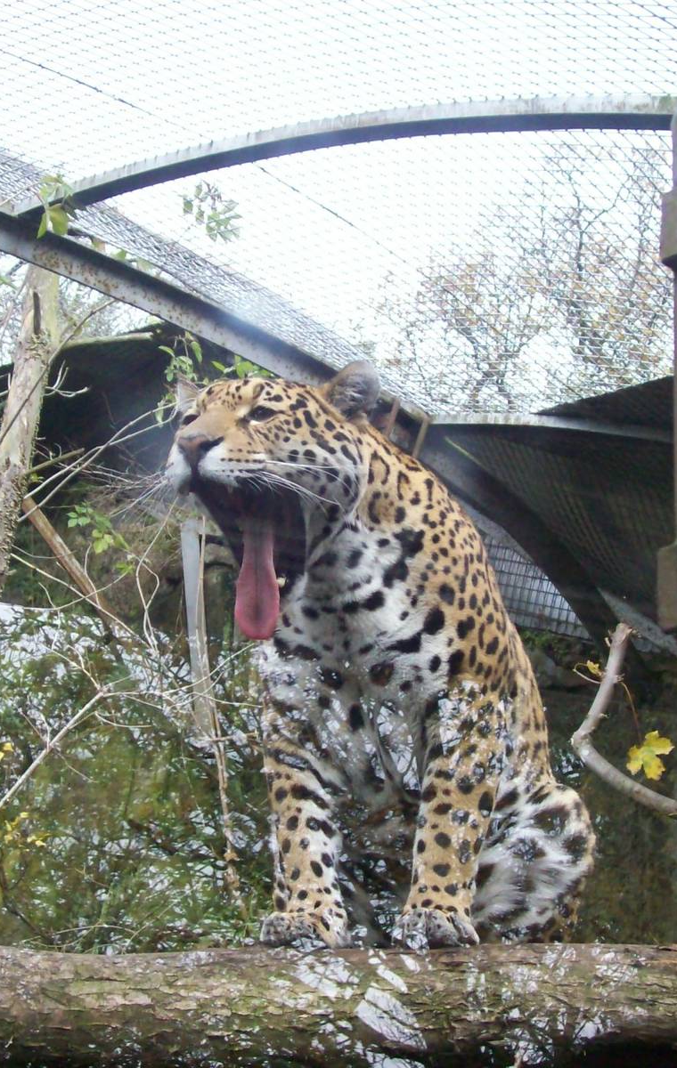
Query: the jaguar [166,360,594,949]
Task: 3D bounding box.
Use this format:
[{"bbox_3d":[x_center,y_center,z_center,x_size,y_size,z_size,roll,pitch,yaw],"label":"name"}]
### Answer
[{"bbox_3d":[0.080,0.180,2.800,0.430,0.850,0.680,-6,-14,27],"label":"jaguar"}]

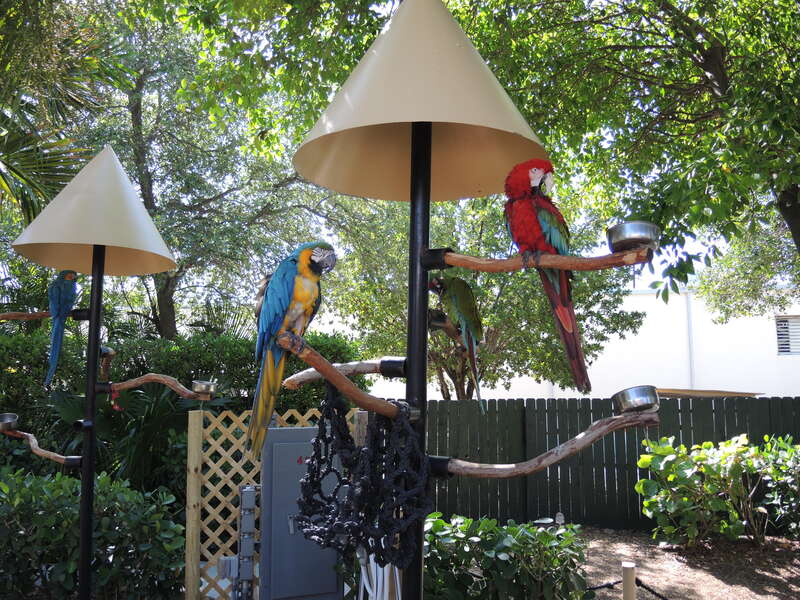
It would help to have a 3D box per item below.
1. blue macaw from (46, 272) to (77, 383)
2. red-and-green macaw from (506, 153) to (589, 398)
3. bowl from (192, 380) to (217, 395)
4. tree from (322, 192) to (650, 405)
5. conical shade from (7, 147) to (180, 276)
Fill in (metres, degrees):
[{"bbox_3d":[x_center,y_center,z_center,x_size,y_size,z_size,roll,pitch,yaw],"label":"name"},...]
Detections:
[{"bbox_3d":[-2.103,0.177,4.020,0.190,0.720,0.300,-1,-6,8],"label":"blue macaw"},{"bbox_3d":[0.515,-0.086,2.260,0.250,0.800,0.340,-3,-6,23],"label":"red-and-green macaw"},{"bbox_3d":[-1.299,0.581,4.300,0.160,0.070,0.160,5,-6,0],"label":"bowl"},{"bbox_3d":[1.463,0.441,11.200,5.400,4.700,5.000,0,-6,0],"label":"tree"},{"bbox_3d":[-1.905,-0.610,4.130,0.940,0.730,0.940,5,-6,0],"label":"conical shade"}]

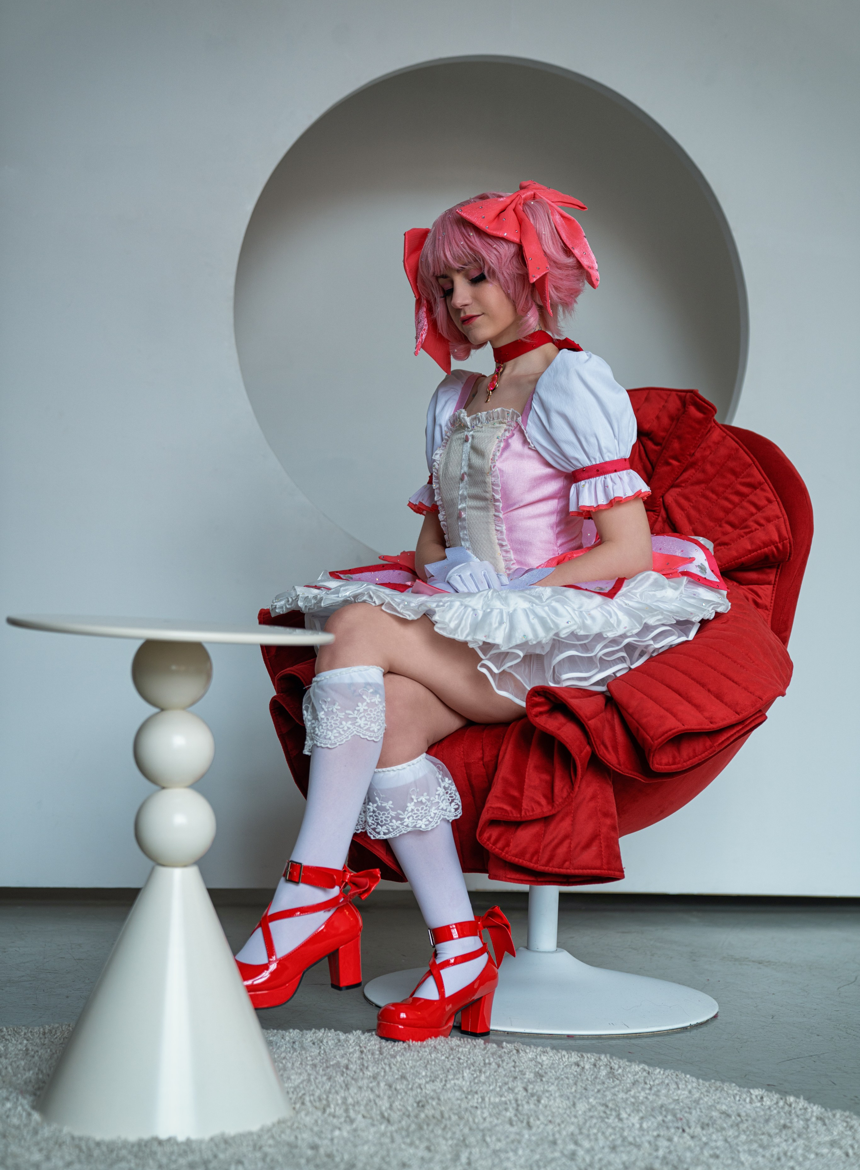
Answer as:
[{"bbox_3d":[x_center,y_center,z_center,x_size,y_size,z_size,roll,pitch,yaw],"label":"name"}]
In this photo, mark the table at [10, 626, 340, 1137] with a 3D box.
[{"bbox_3d":[-0.350,0.378,2.436,0.438,0.649,0.438,2,-1,0],"label":"table"}]

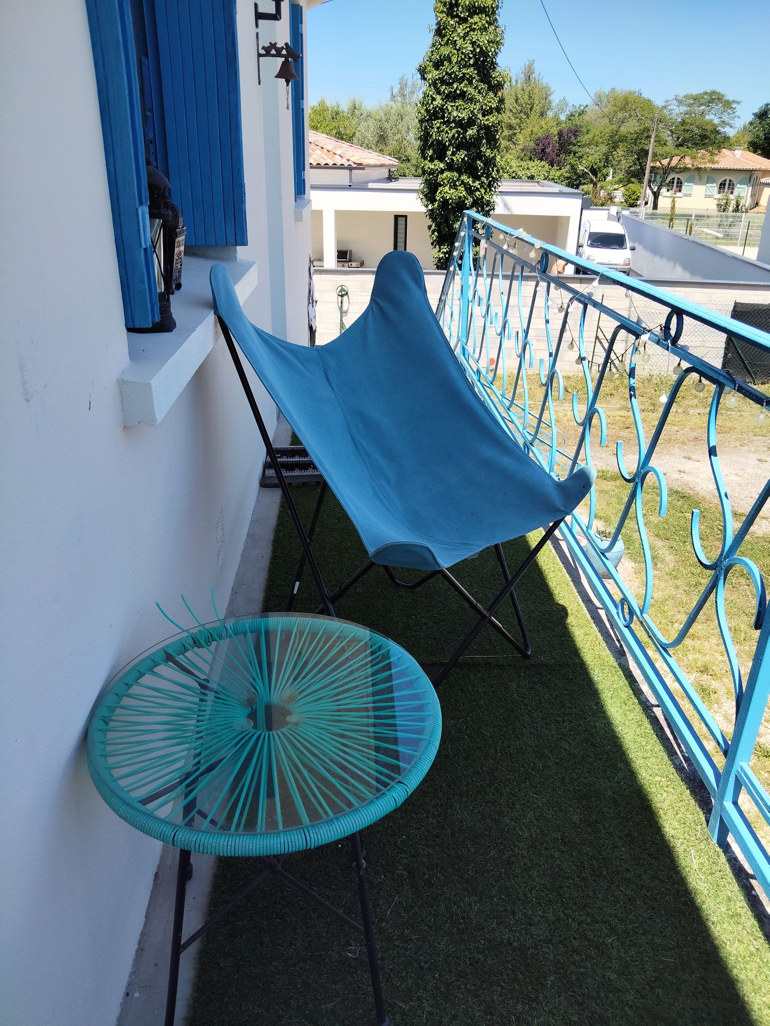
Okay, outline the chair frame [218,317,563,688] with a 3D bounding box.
[{"bbox_3d":[0.037,-0.057,1.800,0.640,0.972,0.704,-20,33,-38],"label":"chair frame"}]

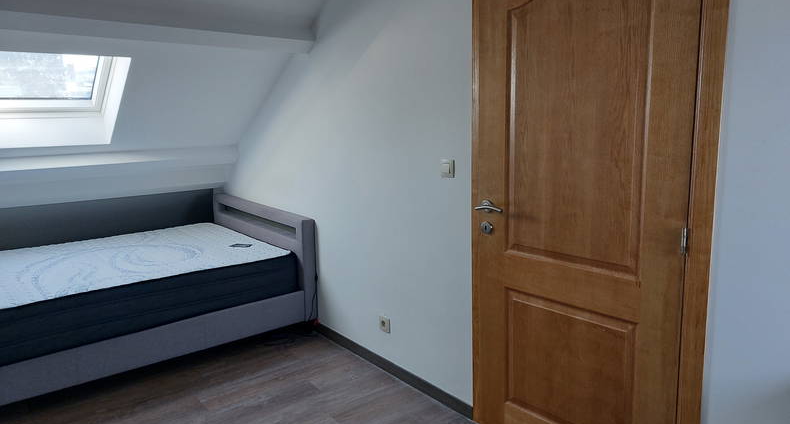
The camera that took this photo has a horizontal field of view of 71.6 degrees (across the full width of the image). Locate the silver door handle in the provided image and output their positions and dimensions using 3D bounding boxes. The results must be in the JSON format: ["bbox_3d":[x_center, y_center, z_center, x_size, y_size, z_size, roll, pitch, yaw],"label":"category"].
[{"bbox_3d":[0.393,-0.013,2.238,0.062,0.053,0.140,-9,12,-40],"label":"silver door handle"}]

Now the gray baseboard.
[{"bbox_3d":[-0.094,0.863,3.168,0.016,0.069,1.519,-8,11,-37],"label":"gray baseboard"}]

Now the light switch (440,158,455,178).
[{"bbox_3d":[0.242,-0.198,2.509,0.014,0.083,0.083,-8,11,-37],"label":"light switch"}]

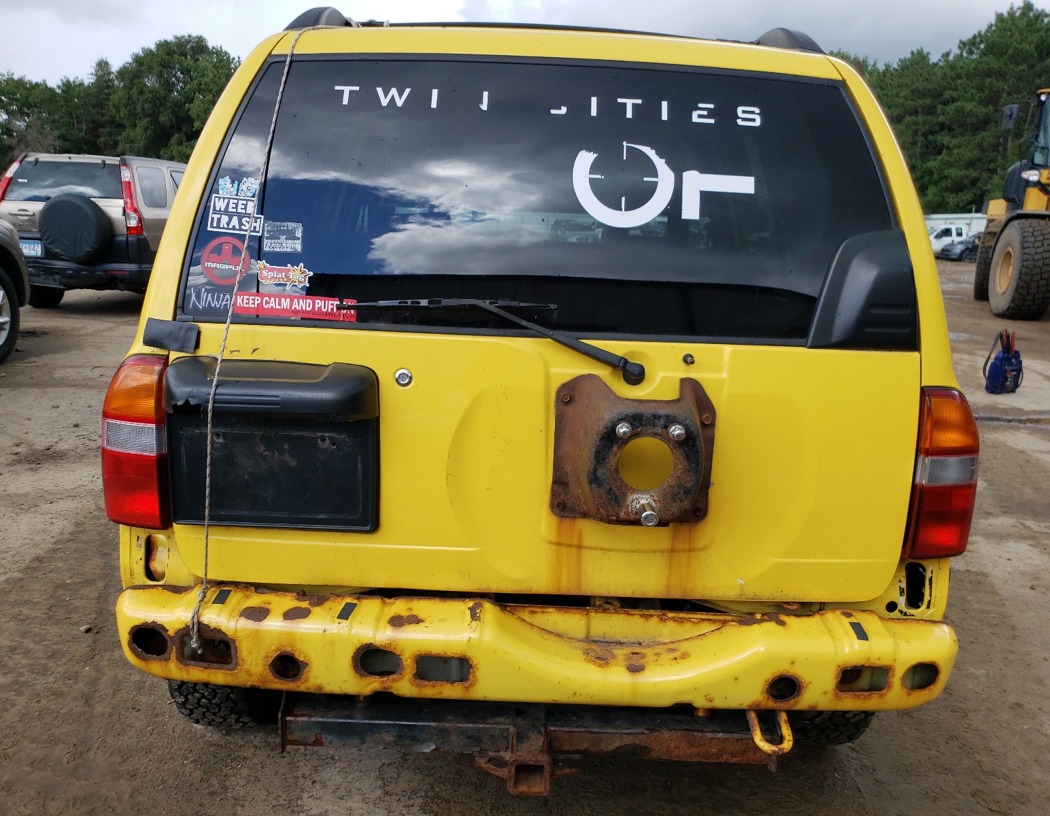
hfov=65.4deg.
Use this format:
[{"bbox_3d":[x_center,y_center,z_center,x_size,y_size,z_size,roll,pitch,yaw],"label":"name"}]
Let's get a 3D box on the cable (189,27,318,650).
[{"bbox_3d":[-0.461,-0.137,1.397,0.135,1.055,0.400,2,13,0],"label":"cable"}]

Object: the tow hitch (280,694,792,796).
[{"bbox_3d":[0.013,0.592,1.530,0.935,0.133,0.235,2,13,0],"label":"tow hitch"}]

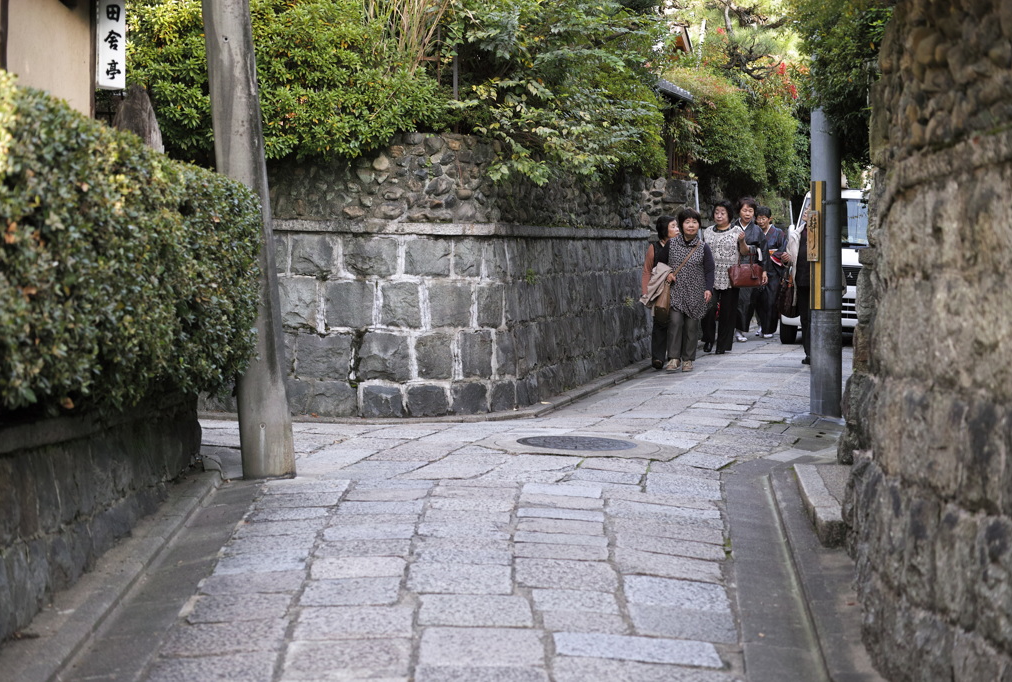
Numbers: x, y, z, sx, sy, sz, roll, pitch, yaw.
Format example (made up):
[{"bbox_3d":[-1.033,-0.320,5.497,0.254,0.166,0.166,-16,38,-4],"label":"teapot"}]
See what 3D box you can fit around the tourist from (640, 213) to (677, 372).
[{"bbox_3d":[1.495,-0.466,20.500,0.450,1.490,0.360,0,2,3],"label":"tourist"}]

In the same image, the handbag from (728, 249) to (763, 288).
[{"bbox_3d":[2.462,-0.719,21.900,0.350,0.360,0.170,0,2,6],"label":"handbag"}]

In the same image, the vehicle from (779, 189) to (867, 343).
[{"bbox_3d":[4.510,-0.975,26.900,1.740,1.870,4.600,1,3,12],"label":"vehicle"}]

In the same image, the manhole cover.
[{"bbox_3d":[0.400,0.583,12.100,0.675,0.040,0.675,0,4,0],"label":"manhole cover"}]

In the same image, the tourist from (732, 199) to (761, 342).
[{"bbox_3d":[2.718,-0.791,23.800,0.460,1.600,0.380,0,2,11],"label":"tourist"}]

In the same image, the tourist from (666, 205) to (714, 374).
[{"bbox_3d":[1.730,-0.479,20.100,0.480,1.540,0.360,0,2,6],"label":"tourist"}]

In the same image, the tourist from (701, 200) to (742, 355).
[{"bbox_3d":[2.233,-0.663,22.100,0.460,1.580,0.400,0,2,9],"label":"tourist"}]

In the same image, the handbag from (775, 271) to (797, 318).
[{"bbox_3d":[2.732,-0.471,20.700,0.270,0.440,0.160,1,2,14],"label":"handbag"}]

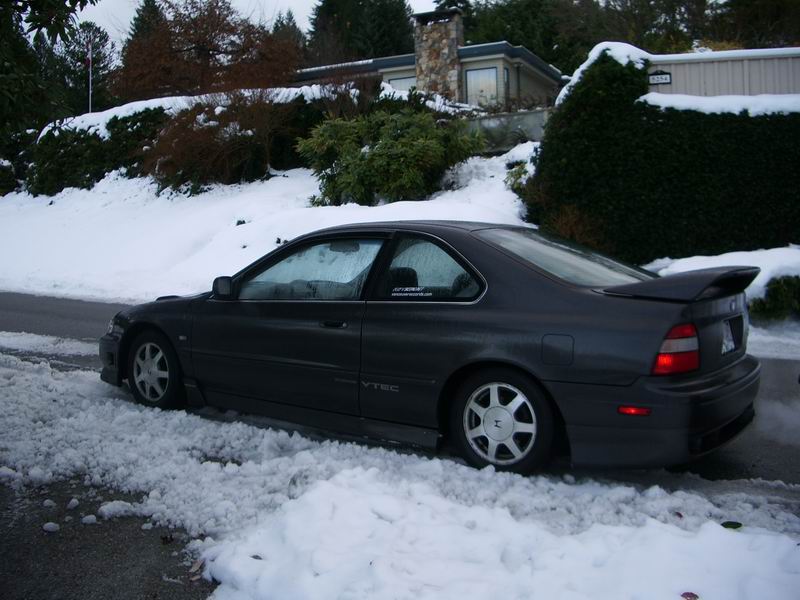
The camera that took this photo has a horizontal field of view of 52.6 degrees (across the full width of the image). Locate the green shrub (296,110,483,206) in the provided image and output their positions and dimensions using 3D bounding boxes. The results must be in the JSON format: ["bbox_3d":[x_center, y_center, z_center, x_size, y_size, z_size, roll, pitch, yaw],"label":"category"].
[{"bbox_3d":[-0.240,-3.236,18.500,4.100,2.200,2.900,0,1,22],"label":"green shrub"}]

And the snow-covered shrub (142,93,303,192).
[{"bbox_3d":[-4.718,-4.186,21.500,4.100,2.660,2.600,0,1,22],"label":"snow-covered shrub"}]

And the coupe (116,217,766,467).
[{"bbox_3d":[-0.043,0.159,5.422,4.660,1.370,1.800,3,3,36],"label":"coupe"}]

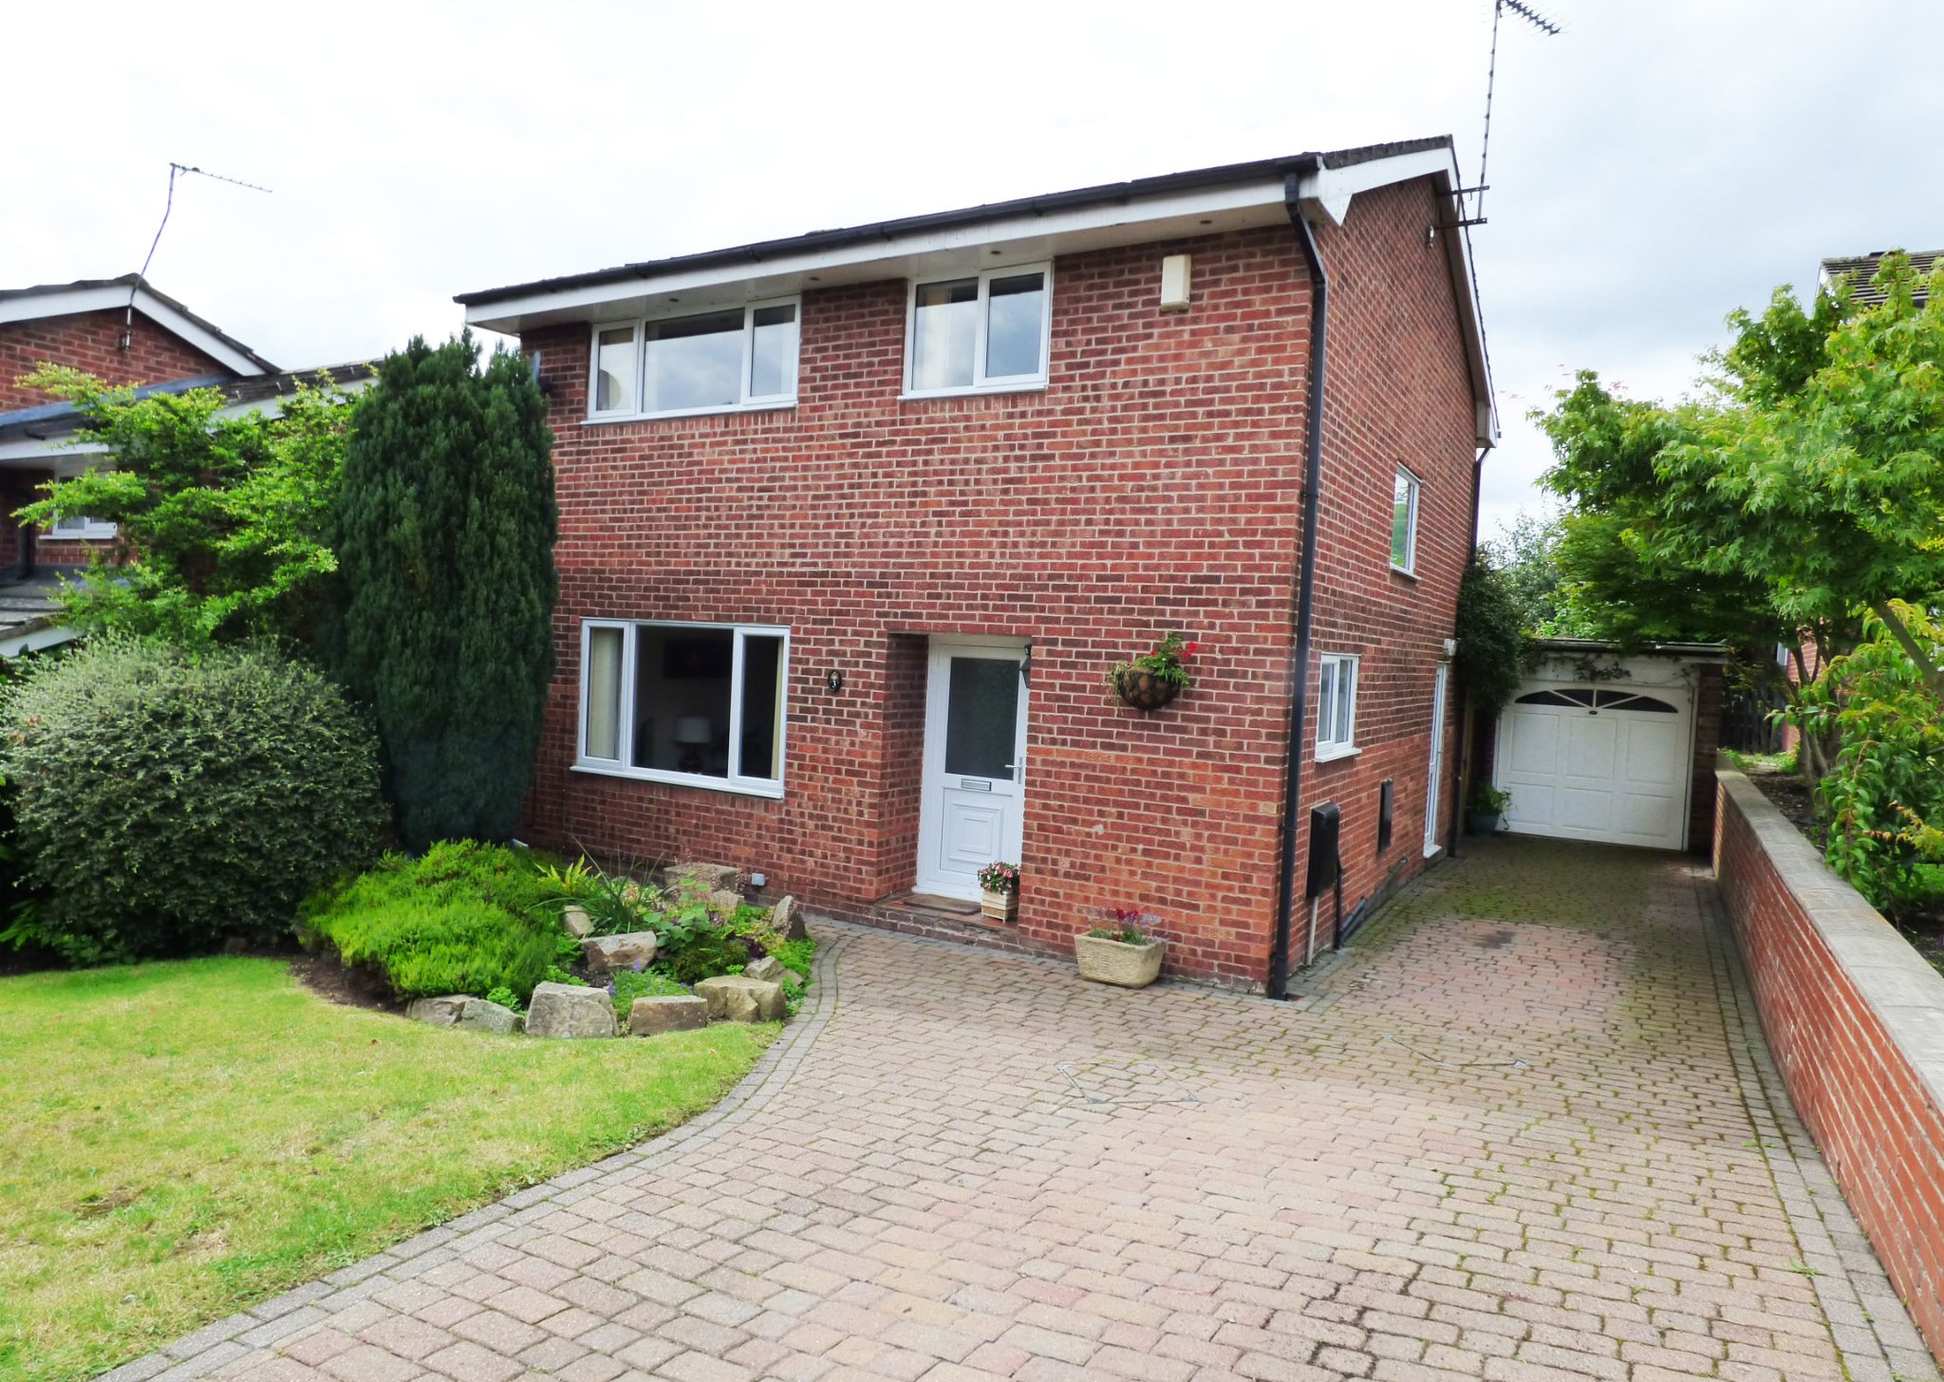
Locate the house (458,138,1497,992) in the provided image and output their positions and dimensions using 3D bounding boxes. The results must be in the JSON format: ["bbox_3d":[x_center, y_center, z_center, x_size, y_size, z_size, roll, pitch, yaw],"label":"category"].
[{"bbox_3d":[0.647,-1.739,12.041,7.968,6.808,8.270,4,3,31],"label":"house"}]

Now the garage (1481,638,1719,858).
[{"bbox_3d":[8.851,0.584,15.797,2.673,2.521,5.144,4,3,31],"label":"garage"}]

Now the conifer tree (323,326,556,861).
[{"bbox_3d":[-4.621,-0.837,9.750,1.846,4.539,1.846,4,3,31],"label":"conifer tree"}]

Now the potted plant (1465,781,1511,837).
[{"bbox_3d":[6.354,1.454,13.806,0.464,0.666,0.464,4,3,31],"label":"potted plant"}]

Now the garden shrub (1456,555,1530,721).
[{"bbox_3d":[6.243,-0.672,13.526,0.928,2.017,0.958,4,3,31],"label":"garden shrub"}]

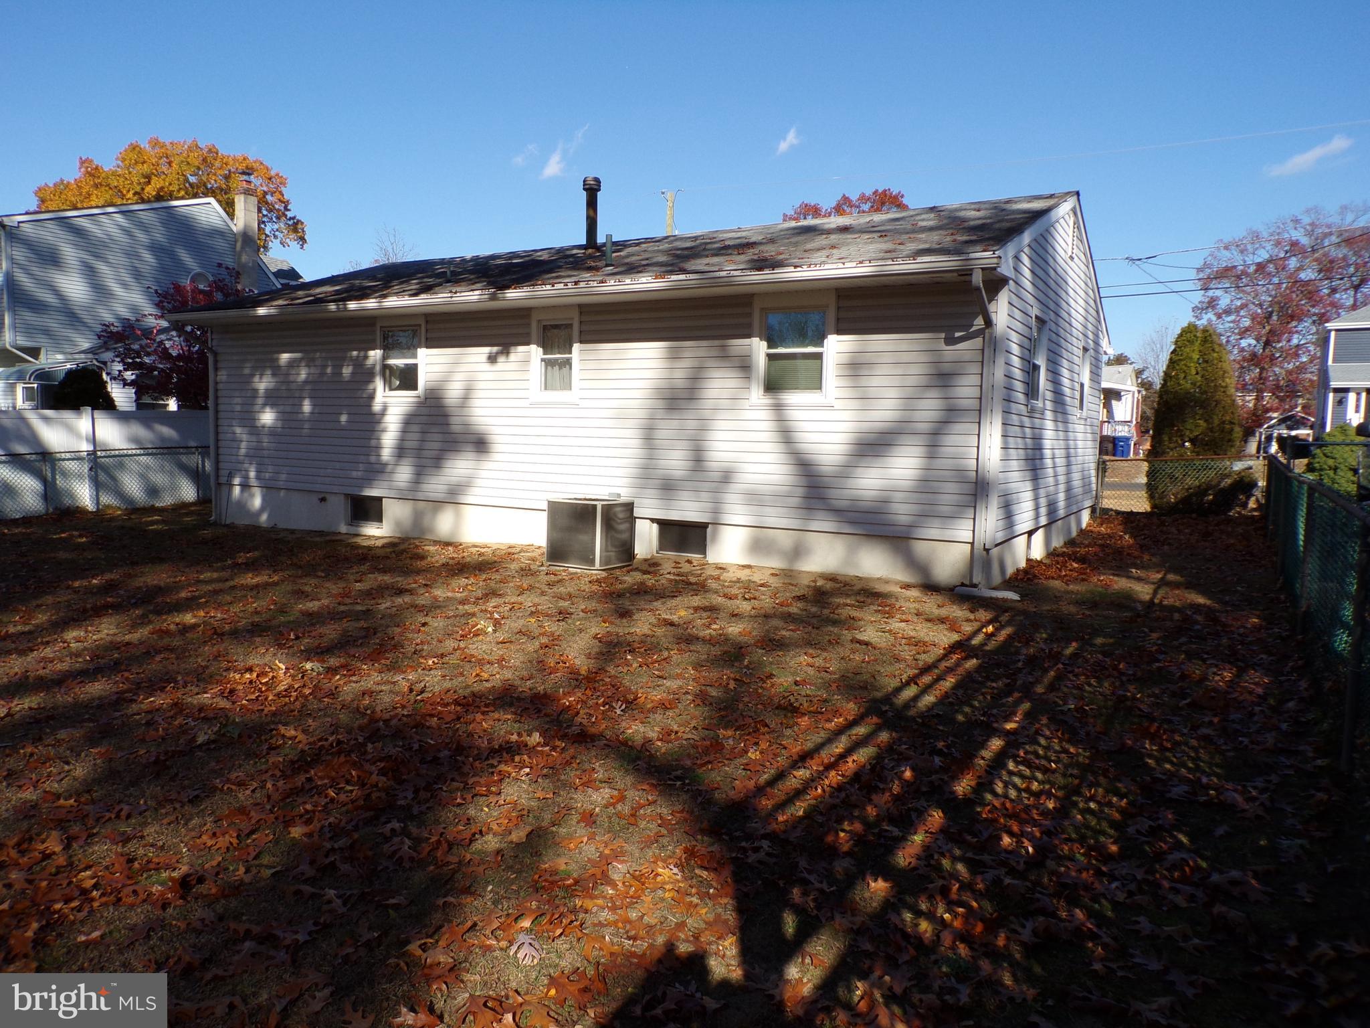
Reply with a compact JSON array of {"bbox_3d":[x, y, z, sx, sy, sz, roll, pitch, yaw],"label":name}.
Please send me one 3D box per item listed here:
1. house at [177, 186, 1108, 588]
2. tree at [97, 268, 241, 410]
[{"bbox_3d":[-0.484,-2.064,15.059,12.409,4.608,8.227,4,5,30],"label":"house"},{"bbox_3d":[-10.512,-2.921,20.722,4.300,5.000,4.300,4,5,30],"label":"tree"}]

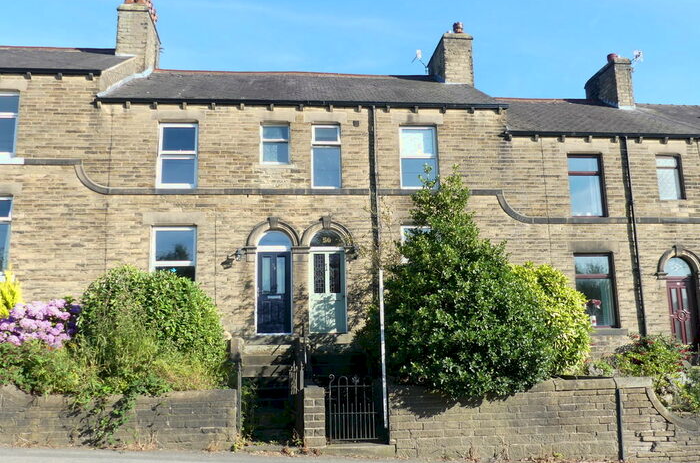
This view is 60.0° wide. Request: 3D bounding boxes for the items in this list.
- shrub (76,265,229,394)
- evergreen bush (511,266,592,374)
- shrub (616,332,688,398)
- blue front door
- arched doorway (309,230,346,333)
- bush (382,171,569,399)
[{"bbox_3d":[-3.466,1.719,10.818,2.494,2.185,2.300,0,-11,-5],"label":"shrub"},{"bbox_3d":[4.027,1.859,12.555,1.640,2.371,1.800,0,-11,-5],"label":"evergreen bush"},{"bbox_3d":[6.004,2.671,12.058,1.352,1.245,1.200,0,-11,-5],"label":"shrub"},{"bbox_3d":[-1.840,1.479,14.834,0.860,1.986,0.080,0,-11,-5],"label":"blue front door"},{"bbox_3d":[-0.563,1.216,14.912,0.892,2.526,0.250,0,-11,-5],"label":"arched doorway"},{"bbox_3d":[2.365,0.963,11.665,3.415,4.267,3.000,0,-11,-5],"label":"bush"}]

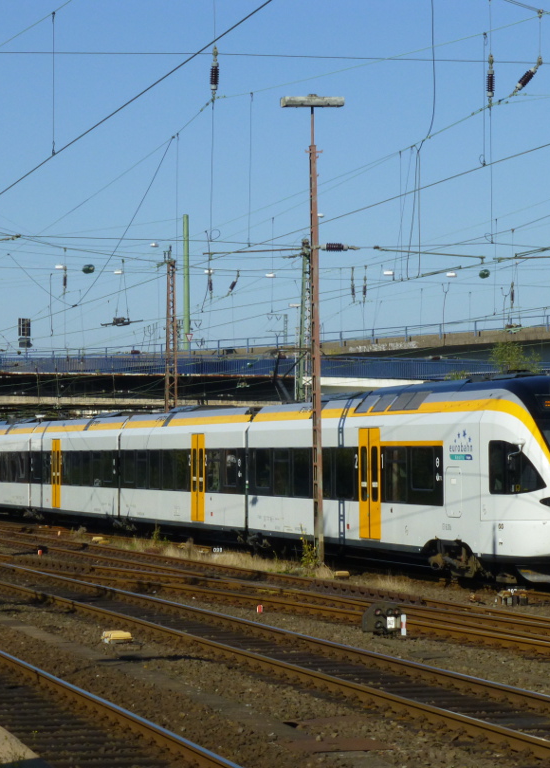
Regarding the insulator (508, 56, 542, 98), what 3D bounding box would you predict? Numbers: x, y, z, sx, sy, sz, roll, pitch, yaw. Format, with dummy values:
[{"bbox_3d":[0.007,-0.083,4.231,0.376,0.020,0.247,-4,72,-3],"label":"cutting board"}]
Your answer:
[{"bbox_3d":[3.792,-4.636,40.300,0.140,0.780,0.140,40,-11,-12],"label":"insulator"}]

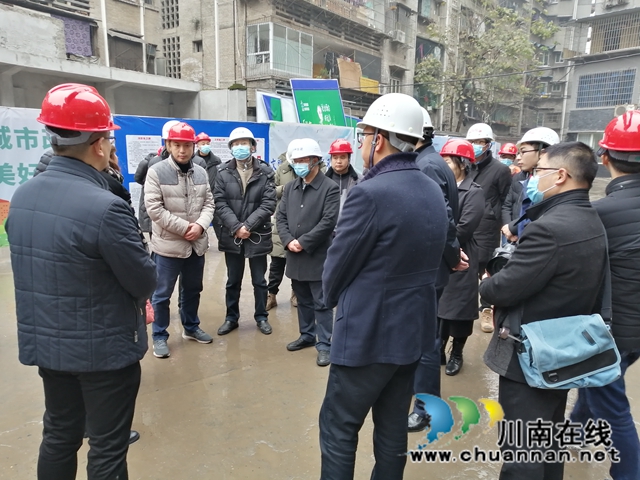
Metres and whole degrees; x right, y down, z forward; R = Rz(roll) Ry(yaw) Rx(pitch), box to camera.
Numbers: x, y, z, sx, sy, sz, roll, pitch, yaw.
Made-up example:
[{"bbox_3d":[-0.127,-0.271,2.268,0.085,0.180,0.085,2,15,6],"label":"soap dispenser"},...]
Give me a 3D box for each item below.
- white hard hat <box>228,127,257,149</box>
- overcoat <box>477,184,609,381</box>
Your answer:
[{"bbox_3d":[-0.648,-0.873,4.200,0.220,0.152,0.277,0,-4,-1],"label":"white hard hat"},{"bbox_3d":[0.869,0.150,1.950,0.420,0.740,0.530,11,15,44],"label":"overcoat"}]

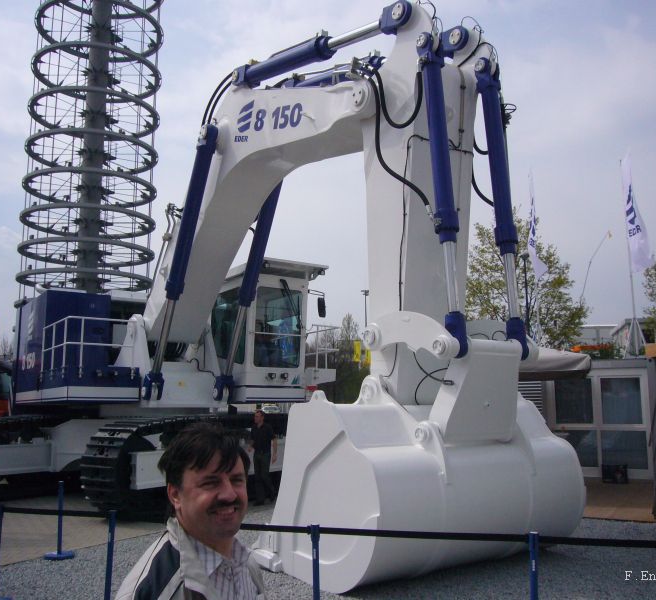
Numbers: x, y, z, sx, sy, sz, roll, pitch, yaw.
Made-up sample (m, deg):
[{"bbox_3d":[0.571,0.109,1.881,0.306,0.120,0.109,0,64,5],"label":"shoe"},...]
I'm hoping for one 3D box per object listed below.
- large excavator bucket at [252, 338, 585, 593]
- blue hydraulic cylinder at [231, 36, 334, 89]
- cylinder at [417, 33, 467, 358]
[{"bbox_3d":[1.077,1.832,7.755,3.230,2.460,2.400,6,-11,-35],"label":"large excavator bucket"},{"bbox_3d":[-0.763,-3.793,10.450,0.360,0.380,3.050,6,2,-35],"label":"blue hydraulic cylinder"},{"bbox_3d":[1.272,-1.258,7.132,0.310,3.770,0.320,6,-16,-35],"label":"cylinder"}]

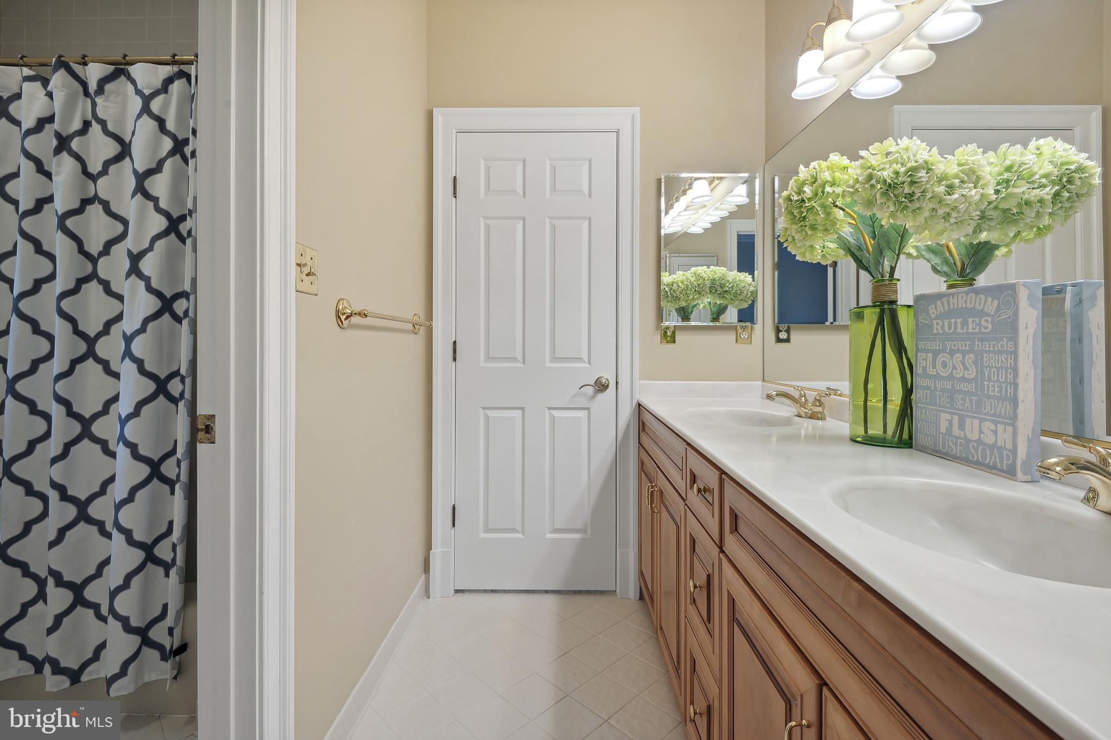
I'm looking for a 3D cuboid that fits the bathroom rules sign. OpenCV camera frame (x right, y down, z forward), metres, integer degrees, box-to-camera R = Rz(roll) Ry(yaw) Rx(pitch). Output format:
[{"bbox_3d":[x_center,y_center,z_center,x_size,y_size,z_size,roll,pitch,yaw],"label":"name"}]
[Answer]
[{"bbox_3d":[0.847,0.013,1.012,0.038,0.356,0.279,0,1,3],"label":"bathroom rules sign"}]

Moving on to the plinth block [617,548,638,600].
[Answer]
[{"bbox_3d":[0.319,0.893,2.160,0.091,0.205,0.042,0,1,1],"label":"plinth block"}]

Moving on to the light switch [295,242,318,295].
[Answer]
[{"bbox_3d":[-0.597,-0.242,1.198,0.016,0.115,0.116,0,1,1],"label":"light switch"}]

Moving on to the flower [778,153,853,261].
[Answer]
[{"bbox_3d":[0.668,-0.412,1.255,0.185,0.245,0.190,1,2,24],"label":"flower"}]

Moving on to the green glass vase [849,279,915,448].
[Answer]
[{"bbox_3d":[0.824,-0.024,1.237,0.147,0.408,0.147,0,1,0],"label":"green glass vase"}]

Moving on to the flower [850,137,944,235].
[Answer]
[{"bbox_3d":[0.743,-0.400,1.085,0.188,0.192,0.185,1,2,34],"label":"flower"}]

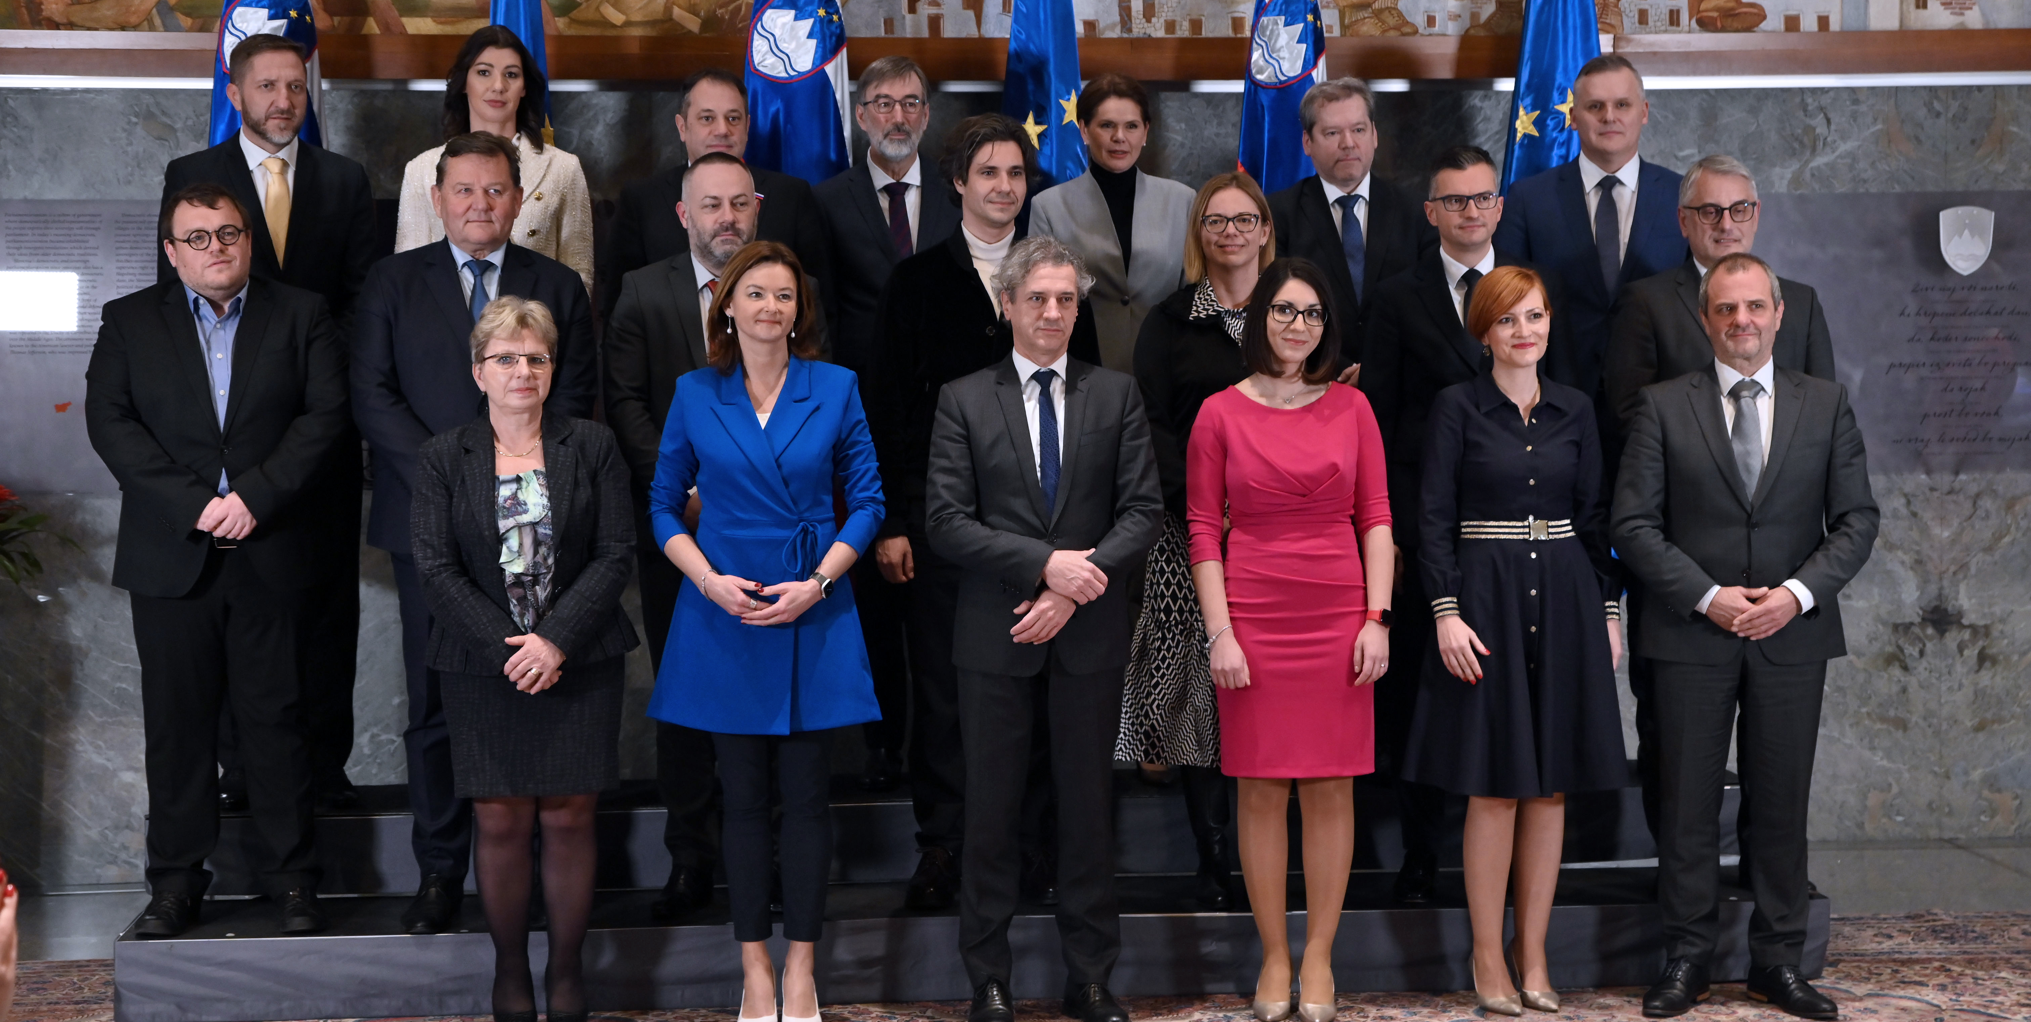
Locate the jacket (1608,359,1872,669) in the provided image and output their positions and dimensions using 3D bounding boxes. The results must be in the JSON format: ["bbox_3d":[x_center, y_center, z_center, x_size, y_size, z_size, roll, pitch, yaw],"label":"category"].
[{"bbox_3d":[1.659,0.009,7.690,0.590,0.680,0.370,0,3,7],"label":"jacket"}]

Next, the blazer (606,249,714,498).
[{"bbox_3d":[-0.702,-0.265,8.020,0.550,0.720,0.360,-1,3,-6],"label":"blazer"}]

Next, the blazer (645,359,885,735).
[{"bbox_3d":[-0.560,0.076,7.560,0.530,0.840,0.360,-1,3,-4],"label":"blazer"}]

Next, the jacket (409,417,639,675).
[{"bbox_3d":[-1.095,0.074,7.530,0.500,0.575,0.360,-1,3,-7],"label":"jacket"}]

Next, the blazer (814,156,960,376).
[{"bbox_3d":[-0.296,-0.533,8.668,0.510,0.740,0.290,-1,3,-14],"label":"blazer"}]

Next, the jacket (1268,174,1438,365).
[{"bbox_3d":[0.862,-0.499,8.733,0.540,0.740,0.310,-1,3,-13],"label":"jacket"}]

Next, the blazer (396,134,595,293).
[{"bbox_3d":[-1.310,-0.610,8.530,0.480,0.660,0.270,-1,4,-9],"label":"blazer"}]

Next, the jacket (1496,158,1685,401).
[{"bbox_3d":[1.518,-0.537,8.780,0.570,0.760,0.330,0,3,4],"label":"jacket"}]

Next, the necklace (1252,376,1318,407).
[{"bbox_3d":[0.615,-0.283,7.740,0.145,0.085,0.125,-1,4,-4],"label":"necklace"}]

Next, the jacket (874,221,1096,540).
[{"bbox_3d":[-0.072,-0.301,8.099,0.550,0.759,0.310,-1,3,-19],"label":"jacket"}]

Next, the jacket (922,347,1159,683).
[{"bbox_3d":[0.063,0.009,7.700,0.520,0.710,0.330,-1,4,-7],"label":"jacket"}]

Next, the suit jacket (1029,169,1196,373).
[{"bbox_3d":[0.260,-0.529,8.672,0.460,0.700,0.270,-1,3,-12],"label":"suit jacket"}]

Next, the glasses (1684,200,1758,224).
[{"bbox_3d":[1.697,-0.720,8.140,0.145,0.050,0.145,-1,3,-9],"label":"glasses"}]

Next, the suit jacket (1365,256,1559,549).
[{"bbox_3d":[1.085,-0.272,8.230,0.490,0.740,0.290,-1,4,-4],"label":"suit jacket"}]

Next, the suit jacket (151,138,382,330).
[{"bbox_3d":[-1.891,-0.573,8.570,0.560,0.760,0.330,-1,3,-12],"label":"suit jacket"}]

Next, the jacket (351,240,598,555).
[{"bbox_3d":[-1.265,-0.267,7.933,0.575,0.740,0.330,-1,3,-9],"label":"jacket"}]

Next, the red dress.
[{"bbox_3d":[0.619,0.155,7.670,0.460,0.890,0.310,-1,3,-1],"label":"red dress"}]

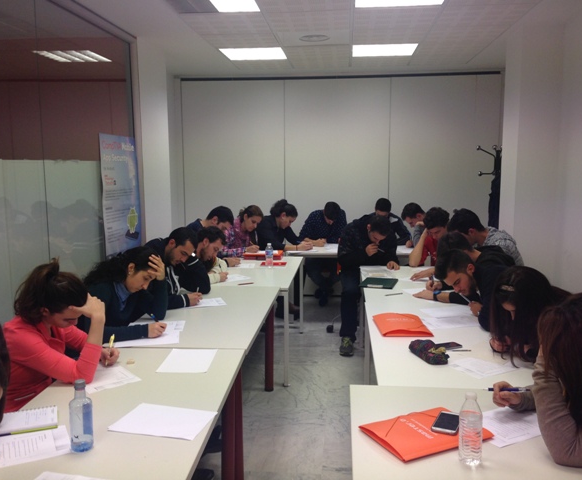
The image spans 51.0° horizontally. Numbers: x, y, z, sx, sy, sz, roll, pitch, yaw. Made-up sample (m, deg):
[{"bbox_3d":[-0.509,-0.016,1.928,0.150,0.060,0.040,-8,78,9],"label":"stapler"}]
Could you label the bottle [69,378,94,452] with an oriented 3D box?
[{"bbox_3d":[-0.635,0.527,1.852,0.065,0.215,0.065,0,7,5],"label":"bottle"}]

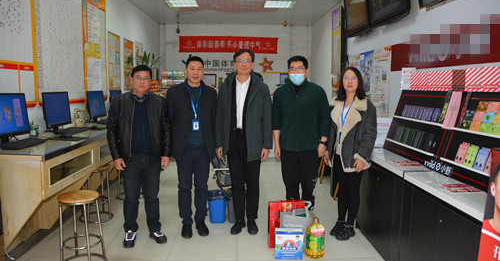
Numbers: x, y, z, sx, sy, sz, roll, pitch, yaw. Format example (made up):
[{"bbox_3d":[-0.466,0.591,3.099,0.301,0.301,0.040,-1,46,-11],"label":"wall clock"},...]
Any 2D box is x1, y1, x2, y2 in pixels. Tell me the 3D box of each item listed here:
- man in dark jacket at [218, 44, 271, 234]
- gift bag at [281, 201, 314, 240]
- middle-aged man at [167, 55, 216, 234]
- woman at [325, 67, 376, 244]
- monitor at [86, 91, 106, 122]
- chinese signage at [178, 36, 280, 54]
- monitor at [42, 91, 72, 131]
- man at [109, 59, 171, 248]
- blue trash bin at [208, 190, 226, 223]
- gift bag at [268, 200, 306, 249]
[{"bbox_3d":[-0.056,0.110,3.810,0.580,1.840,0.340,0,7,-2],"label":"man in dark jacket"},{"bbox_3d":[0.398,0.878,3.380,0.250,0.420,0.120,1,7,4],"label":"gift bag"},{"bbox_3d":[-0.565,0.159,3.711,0.520,1.760,0.330,-1,7,-12],"label":"middle-aged man"},{"bbox_3d":[0.972,0.220,3.692,0.480,1.660,0.340,4,8,26],"label":"woman"},{"bbox_3d":[-1.897,-0.279,4.619,0.170,0.390,0.510,0,7,-1],"label":"monitor"},{"bbox_3d":[-0.556,-2.274,10.038,2.640,0.425,0.020,0,7,-2],"label":"chinese signage"},{"bbox_3d":[-1.923,-0.178,3.744,0.170,0.390,0.510,0,7,-2],"label":"monitor"},{"bbox_3d":[-1.022,0.233,3.495,0.560,1.660,0.340,-2,7,-19],"label":"man"},{"bbox_3d":[-0.353,0.841,4.168,0.200,0.300,0.250,0,7,-2],"label":"blue trash bin"},{"bbox_3d":[0.336,0.856,3.481,0.335,0.440,0.110,-1,7,-8],"label":"gift bag"}]

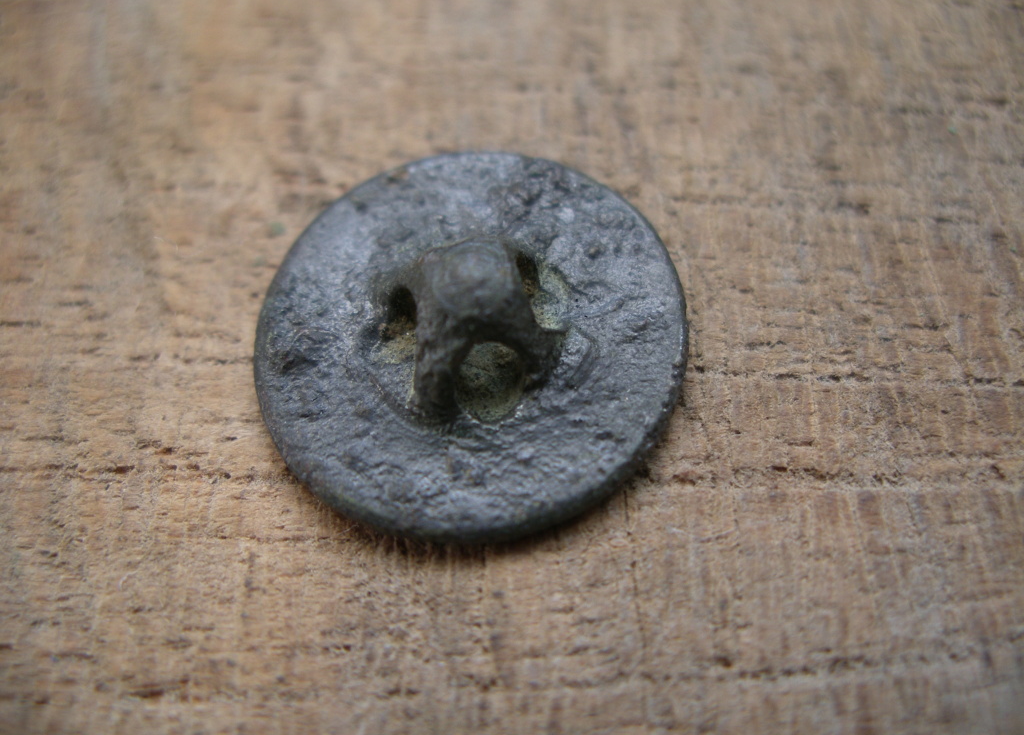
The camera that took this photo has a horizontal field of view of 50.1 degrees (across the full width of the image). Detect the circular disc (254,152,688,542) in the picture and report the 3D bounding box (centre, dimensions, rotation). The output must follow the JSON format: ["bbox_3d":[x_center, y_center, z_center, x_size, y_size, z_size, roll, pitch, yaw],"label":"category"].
[{"bbox_3d":[-0.002,-0.003,0.052,0.021,0.006,0.021,0,62,4],"label":"circular disc"}]

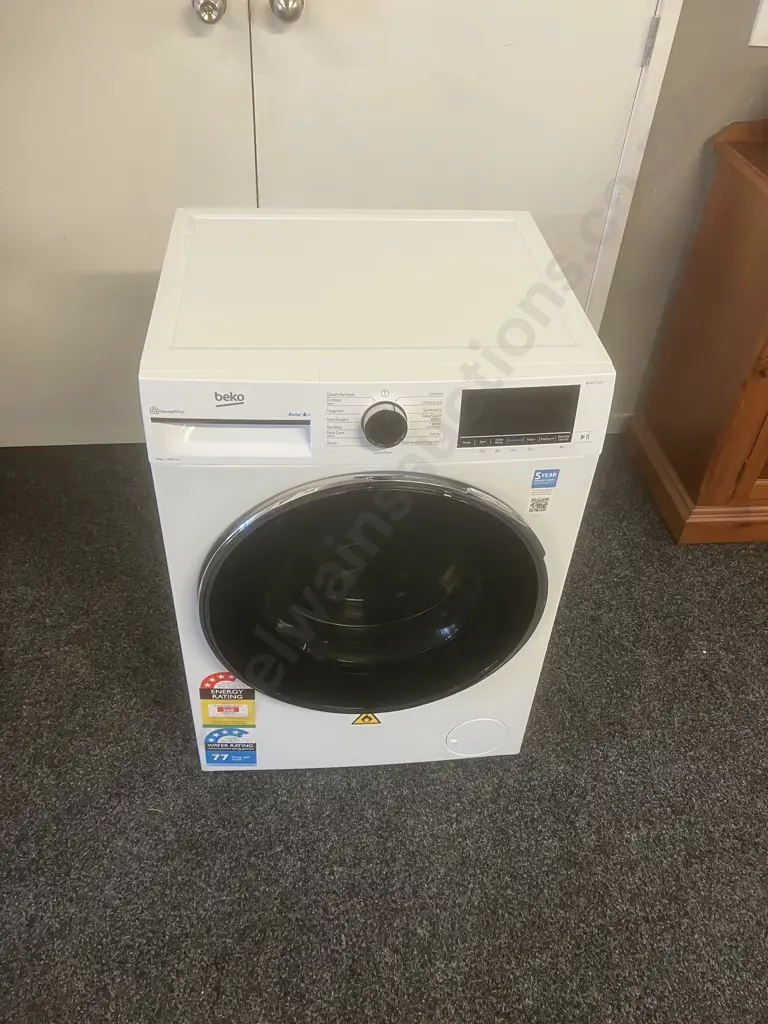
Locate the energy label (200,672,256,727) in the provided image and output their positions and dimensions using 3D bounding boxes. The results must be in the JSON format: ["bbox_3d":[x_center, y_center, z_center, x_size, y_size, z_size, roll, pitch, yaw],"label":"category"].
[{"bbox_3d":[-0.267,0.324,1.408,0.094,0.157,0.005,-1,41,-6],"label":"energy label"}]

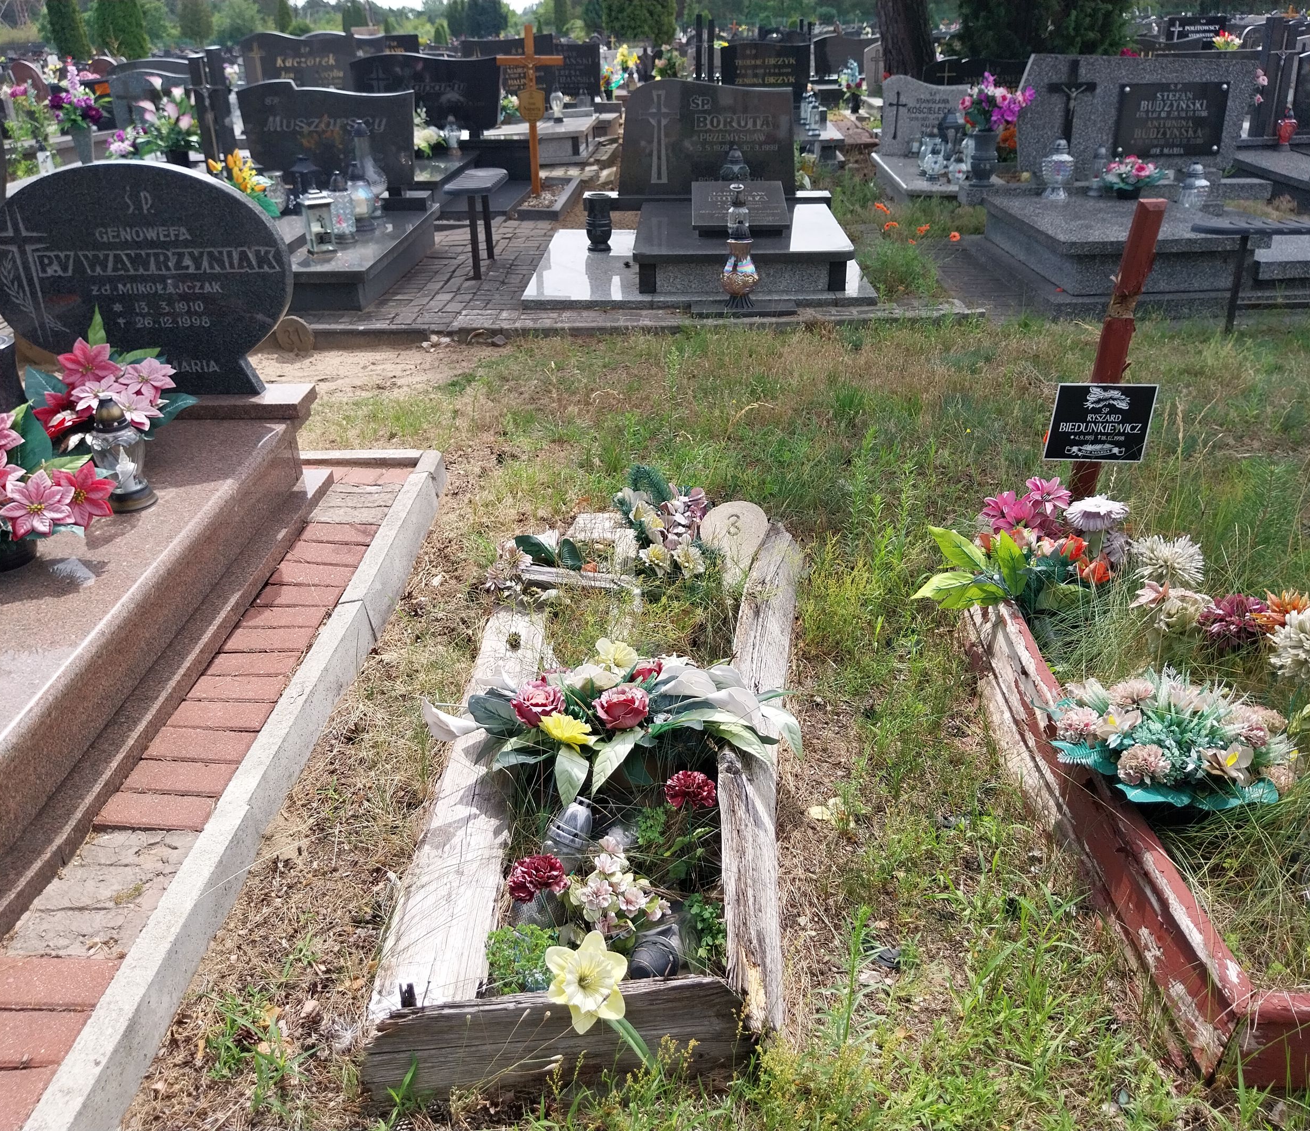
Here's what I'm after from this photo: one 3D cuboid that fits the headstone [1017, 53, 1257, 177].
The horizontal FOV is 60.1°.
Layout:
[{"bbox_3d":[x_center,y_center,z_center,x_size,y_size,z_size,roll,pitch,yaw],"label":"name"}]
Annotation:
[{"bbox_3d":[2.585,-2.414,6.083,1.180,0.610,0.130,-2,27,-3],"label":"headstone"}]

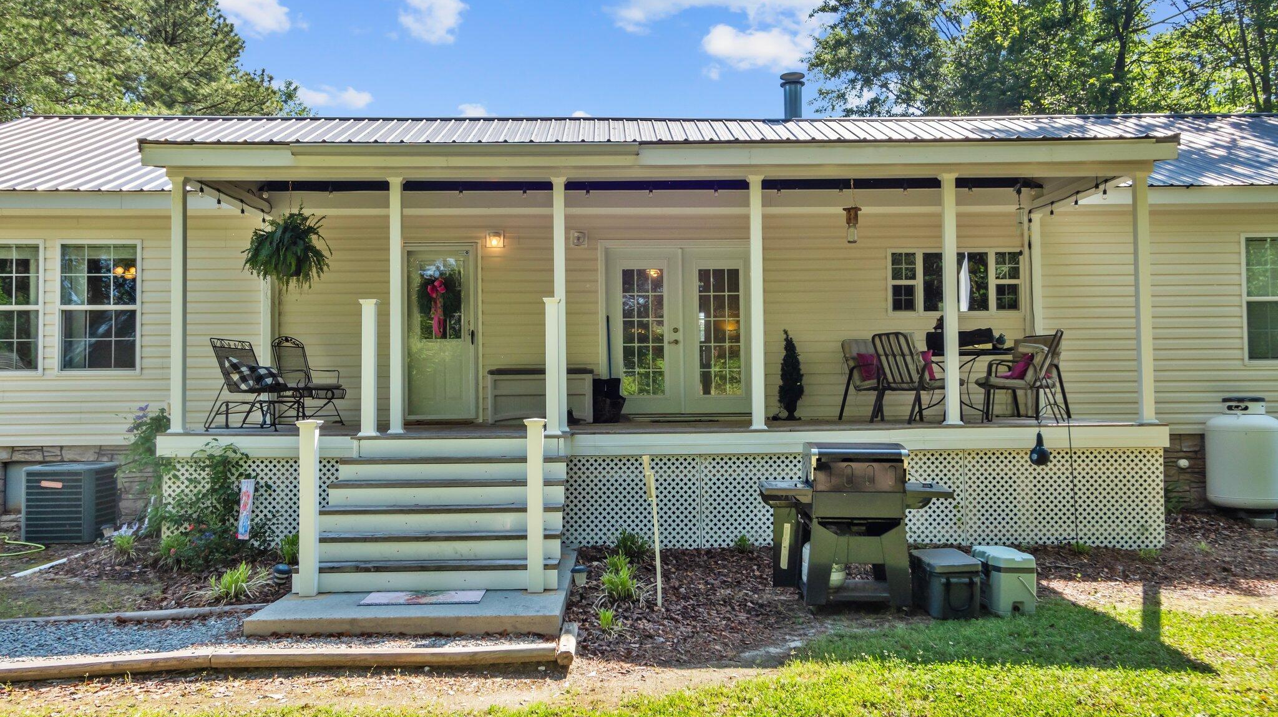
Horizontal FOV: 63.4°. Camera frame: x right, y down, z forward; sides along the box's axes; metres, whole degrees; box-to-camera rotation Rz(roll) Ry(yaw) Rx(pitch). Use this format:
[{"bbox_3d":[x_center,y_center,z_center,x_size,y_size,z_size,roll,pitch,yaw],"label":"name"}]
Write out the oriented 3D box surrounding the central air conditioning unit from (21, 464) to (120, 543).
[{"bbox_3d":[-5.969,1.509,10.954,0.740,0.770,0.730,0,-2,-6],"label":"central air conditioning unit"}]

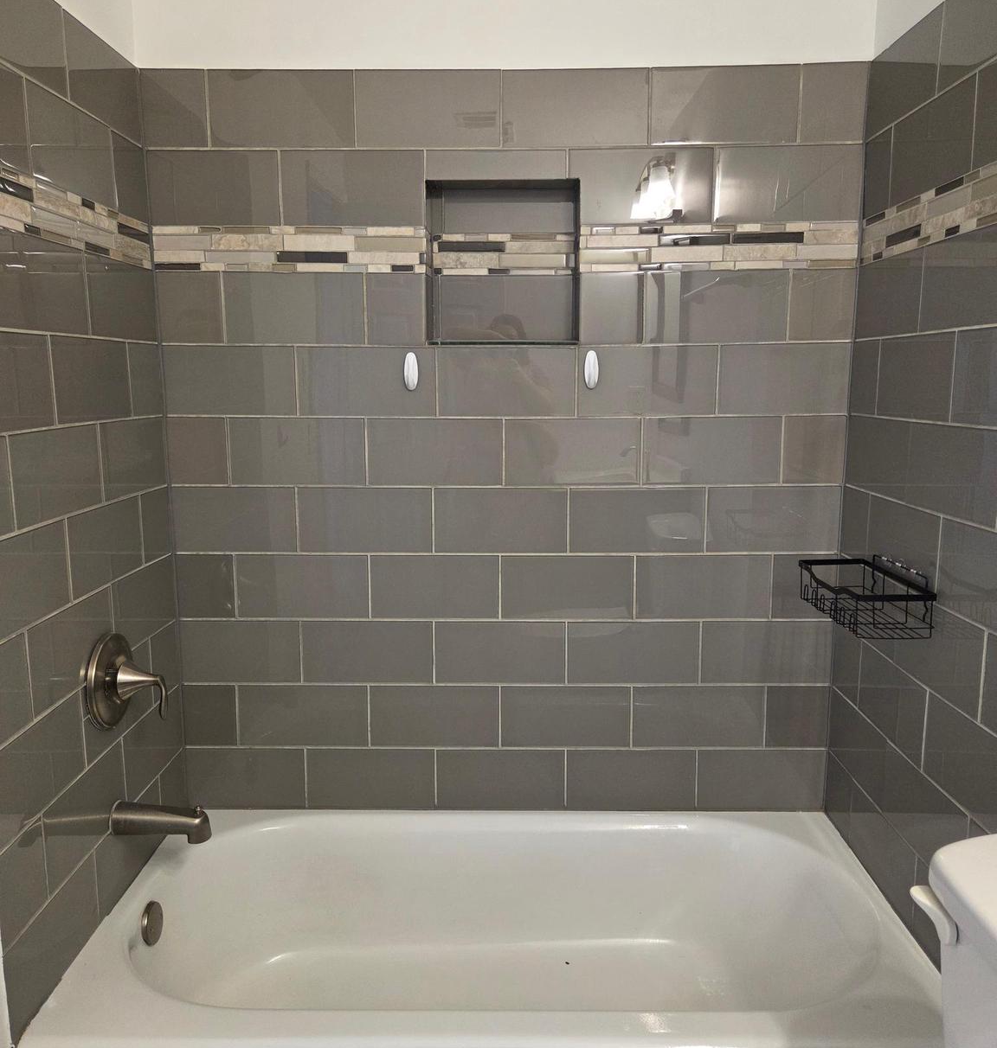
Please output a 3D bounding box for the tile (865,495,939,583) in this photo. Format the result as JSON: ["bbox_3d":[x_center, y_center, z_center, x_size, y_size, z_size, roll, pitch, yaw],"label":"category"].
[{"bbox_3d":[0.764,0.039,1.668,0.009,0.152,0.302,0,9,1],"label":"tile"}]

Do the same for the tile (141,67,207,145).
[{"bbox_3d":[-0.673,-0.868,1.859,0.133,0.153,0.010,0,9,1],"label":"tile"}]

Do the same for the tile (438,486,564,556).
[{"bbox_3d":[0.006,-0.009,1.986,0.302,0.151,0.010,0,9,1],"label":"tile"}]

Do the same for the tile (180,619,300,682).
[{"bbox_3d":[-0.596,0.297,2.046,0.280,0.152,0.009,0,9,1],"label":"tile"}]

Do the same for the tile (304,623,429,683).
[{"bbox_3d":[-0.301,0.295,2.039,0.302,0.151,0.010,0,9,1],"label":"tile"}]

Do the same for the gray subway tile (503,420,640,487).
[{"bbox_3d":[0.165,-0.159,1.953,0.302,0.151,0.010,0,10,1],"label":"gray subway tile"}]

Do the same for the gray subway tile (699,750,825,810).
[{"bbox_3d":[0.617,0.601,2.079,0.299,0.148,0.010,0,9,1],"label":"gray subway tile"}]

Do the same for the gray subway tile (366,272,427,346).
[{"bbox_3d":[-0.221,-0.467,1.920,0.129,0.152,0.010,0,9,1],"label":"gray subway tile"}]

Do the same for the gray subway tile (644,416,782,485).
[{"bbox_3d":[0.472,-0.161,1.954,0.303,0.152,0.010,0,9,1],"label":"gray subway tile"}]

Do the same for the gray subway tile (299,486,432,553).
[{"bbox_3d":[-0.298,-0.008,1.983,0.301,0.149,0.009,0,9,1],"label":"gray subway tile"}]

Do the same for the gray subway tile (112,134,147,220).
[{"bbox_3d":[-0.749,-0.699,1.796,0.010,0.154,0.162,0,9,1],"label":"gray subway tile"}]

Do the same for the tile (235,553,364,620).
[{"bbox_3d":[-0.453,0.144,2.022,0.303,0.152,0.010,0,9,1],"label":"tile"}]

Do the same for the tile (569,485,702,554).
[{"bbox_3d":[0.310,-0.008,1.976,0.302,0.149,0.009,0,9,1],"label":"tile"}]

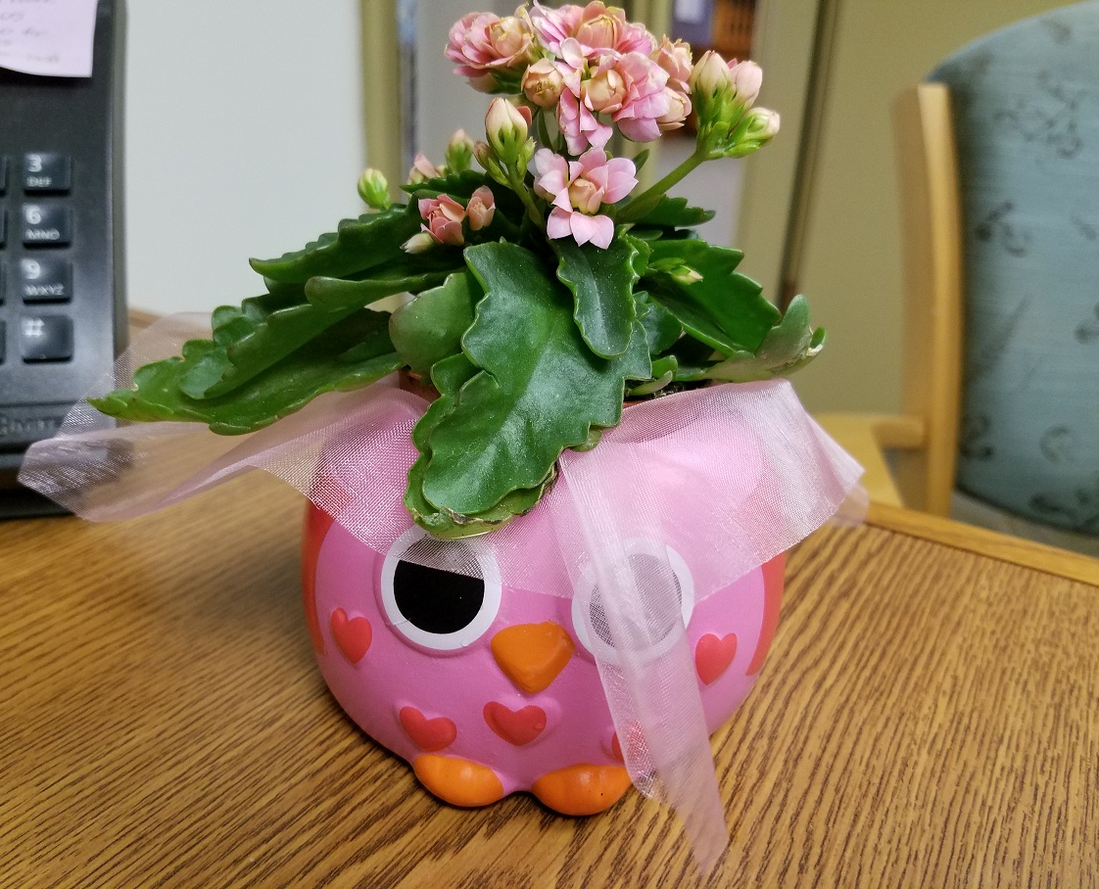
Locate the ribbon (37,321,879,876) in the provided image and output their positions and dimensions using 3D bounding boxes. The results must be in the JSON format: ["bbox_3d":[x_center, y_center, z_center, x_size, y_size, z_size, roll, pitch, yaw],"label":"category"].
[{"bbox_3d":[-0.028,0.019,0.193,0.185,0.077,0.104,2,21,0],"label":"ribbon"}]

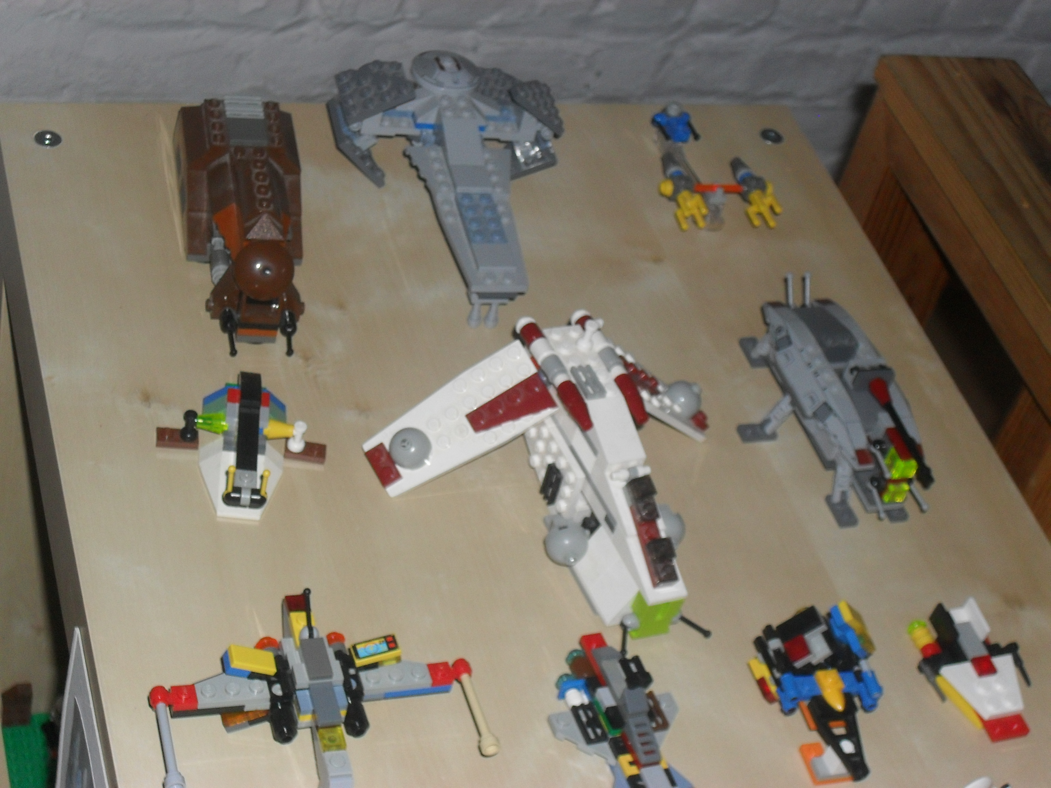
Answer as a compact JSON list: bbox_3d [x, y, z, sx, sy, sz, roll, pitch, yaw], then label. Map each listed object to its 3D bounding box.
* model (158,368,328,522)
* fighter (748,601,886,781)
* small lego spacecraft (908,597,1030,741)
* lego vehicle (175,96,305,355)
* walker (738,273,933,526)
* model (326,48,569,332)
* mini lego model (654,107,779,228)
[{"bbox_3d":[-0.105,0.014,0.750,0.064,0.025,0.070,6,44,-12],"label":"model"},{"bbox_3d":[0.109,0.107,0.720,0.052,0.028,0.066,-1,46,-19],"label":"fighter"},{"bbox_3d":[0.171,0.102,0.752,0.050,0.019,0.058,-5,47,-23],"label":"small lego spacecraft"},{"bbox_3d":[-0.113,-0.071,0.825,0.051,0.042,0.138,1,45,-17],"label":"lego vehicle"},{"bbox_3d":[0.134,-0.001,0.826,0.086,0.049,0.134,-3,46,-20],"label":"walker"},{"bbox_3d":[-0.027,-0.081,0.855,0.102,0.053,0.153,0,45,-18],"label":"model"},{"bbox_3d":[0.082,-0.102,0.929,0.058,0.030,0.084,-2,46,-20],"label":"mini lego model"}]

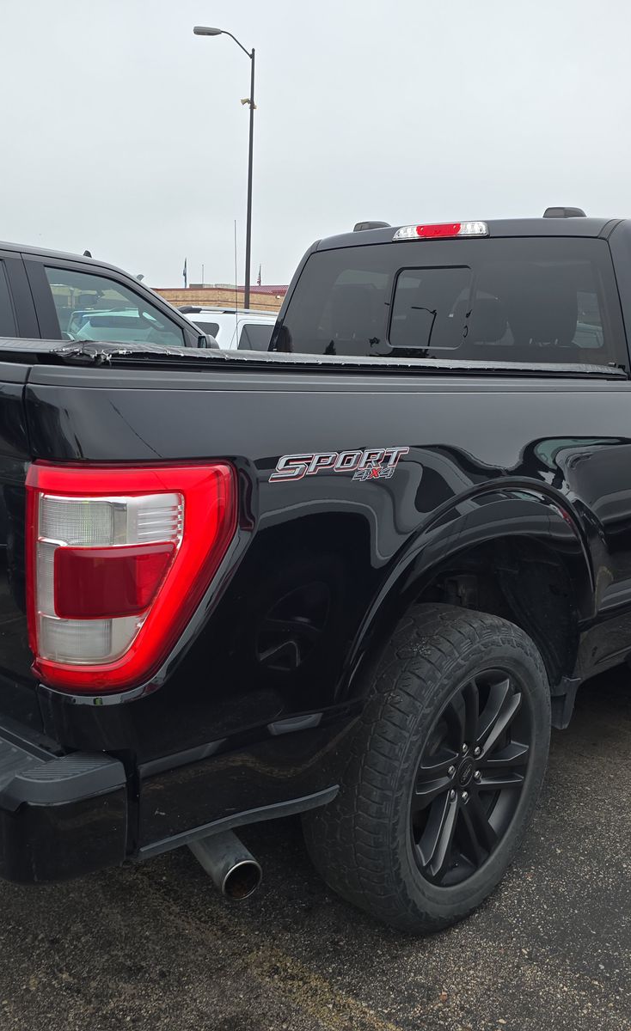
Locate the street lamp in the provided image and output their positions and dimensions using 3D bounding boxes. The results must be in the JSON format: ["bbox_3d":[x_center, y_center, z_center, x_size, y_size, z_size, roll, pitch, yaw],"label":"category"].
[{"bbox_3d":[-2.461,-7.944,24.318,1.650,9.450,0.380,1,11,-6],"label":"street lamp"}]

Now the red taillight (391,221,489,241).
[{"bbox_3d":[0.469,-1.060,3.402,0.440,0.060,0.055,12,14,42],"label":"red taillight"}]

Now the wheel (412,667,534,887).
[{"bbox_3d":[0.318,0.626,2.312,0.220,0.550,0.550,12,14,42],"label":"wheel"}]

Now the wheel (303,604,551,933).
[{"bbox_3d":[0.312,0.620,2.317,0.280,0.800,0.800,12,14,42],"label":"wheel"}]

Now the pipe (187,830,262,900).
[{"bbox_3d":[-0.200,0.696,1.916,0.092,0.092,0.260,-3,12,-25],"label":"pipe"}]

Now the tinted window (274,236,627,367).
[{"bbox_3d":[0.433,-0.785,3.422,1.620,0.485,0.070,12,3,42],"label":"tinted window"}]

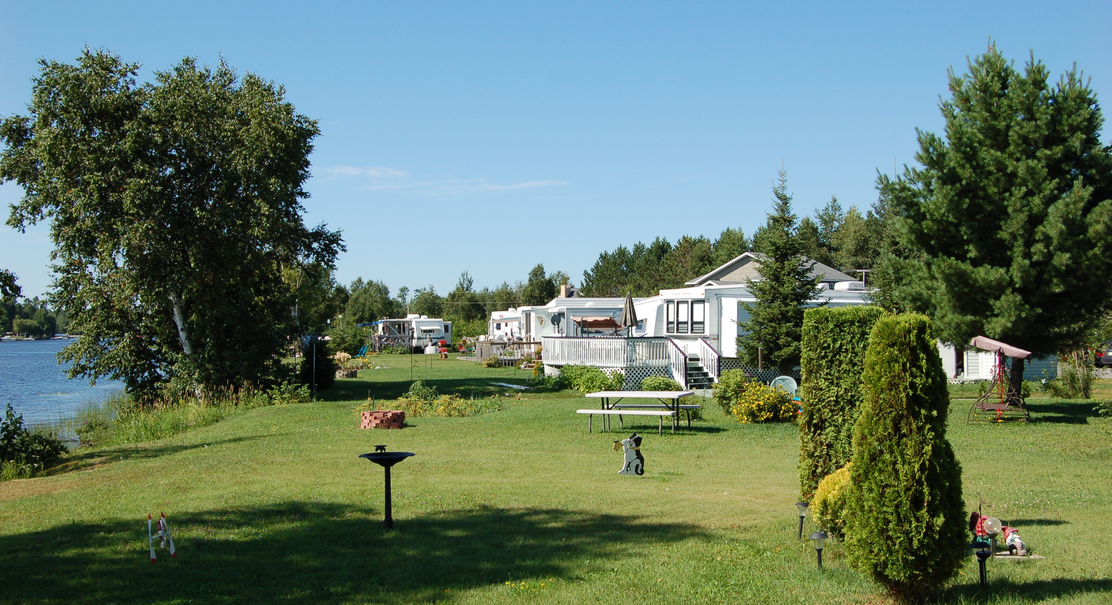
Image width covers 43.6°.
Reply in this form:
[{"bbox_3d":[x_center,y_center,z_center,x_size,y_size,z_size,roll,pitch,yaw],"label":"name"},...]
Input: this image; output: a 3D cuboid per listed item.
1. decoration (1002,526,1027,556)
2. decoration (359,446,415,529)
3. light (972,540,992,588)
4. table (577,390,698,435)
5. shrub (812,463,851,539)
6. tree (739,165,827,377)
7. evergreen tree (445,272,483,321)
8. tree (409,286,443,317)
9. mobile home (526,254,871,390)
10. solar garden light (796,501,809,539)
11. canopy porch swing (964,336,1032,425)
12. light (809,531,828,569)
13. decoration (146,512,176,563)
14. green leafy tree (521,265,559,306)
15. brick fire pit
[{"bbox_3d":[3.668,1.915,11.114,0.180,0.235,0.150,-1,-1,37],"label":"decoration"},{"bbox_3d":[-1.556,1.704,12.818,0.507,0.765,0.507,0,-1,0],"label":"decoration"},{"bbox_3d":[3.010,1.860,9.830,0.140,0.355,0.140,0,-1,0],"label":"light"},{"bbox_3d":[1.550,2.020,25.450,1.830,0.730,1.450,-1,-1,27],"label":"table"},{"bbox_3d":[2.652,1.749,12.448,0.720,0.660,0.700,0,-1,0],"label":"shrub"},{"bbox_3d":[7.220,-0.850,44.500,2.800,6.800,2.800,0,-1,0],"label":"tree"},{"bbox_3d":[-9.995,0.782,150.014,4.100,8.100,4.100,0,-1,0],"label":"evergreen tree"},{"bbox_3d":[-13.420,1.492,142.999,3.500,6.400,3.500,0,-1,0],"label":"tree"},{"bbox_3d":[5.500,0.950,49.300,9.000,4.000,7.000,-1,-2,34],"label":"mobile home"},{"bbox_3d":[2.160,1.910,12.200,0.120,0.345,0.120,0,-1,0],"label":"solar garden light"},{"bbox_3d":[9.200,1.580,28.700,1.220,1.760,1.800,0,-1,20],"label":"canopy porch swing"},{"bbox_3d":[2.020,1.900,10.650,0.145,0.310,0.145,0,-1,0],"label":"light"},{"bbox_3d":[-3.061,1.846,10.765,0.220,0.400,0.220,0,-1,-20],"label":"decoration"},{"bbox_3d":[-1.330,0.600,115.000,3.100,7.300,3.100,0,-1,0],"label":"green leafy tree"},{"bbox_3d":[-3.248,2.198,26.092,0.860,0.310,0.860,0,-1,0],"label":"brick fire pit"}]

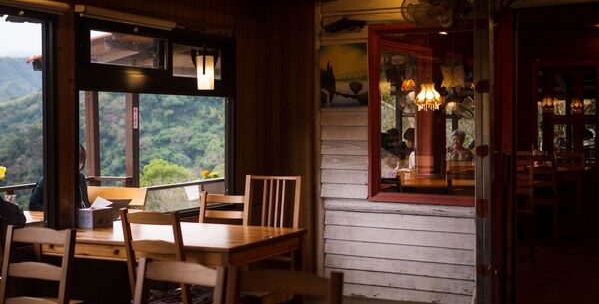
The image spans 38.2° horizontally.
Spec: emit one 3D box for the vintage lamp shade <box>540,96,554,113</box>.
[{"bbox_3d":[3.208,-0.615,11.200,0.180,0.230,0.180,1,2,28],"label":"vintage lamp shade"}]

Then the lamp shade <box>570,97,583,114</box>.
[{"bbox_3d":[3.712,-0.623,11.600,0.170,0.215,0.170,1,2,28],"label":"lamp shade"}]

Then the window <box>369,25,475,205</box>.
[{"bbox_3d":[0.942,-0.299,6.601,0.899,1.353,0.070,1,2,28],"label":"window"}]

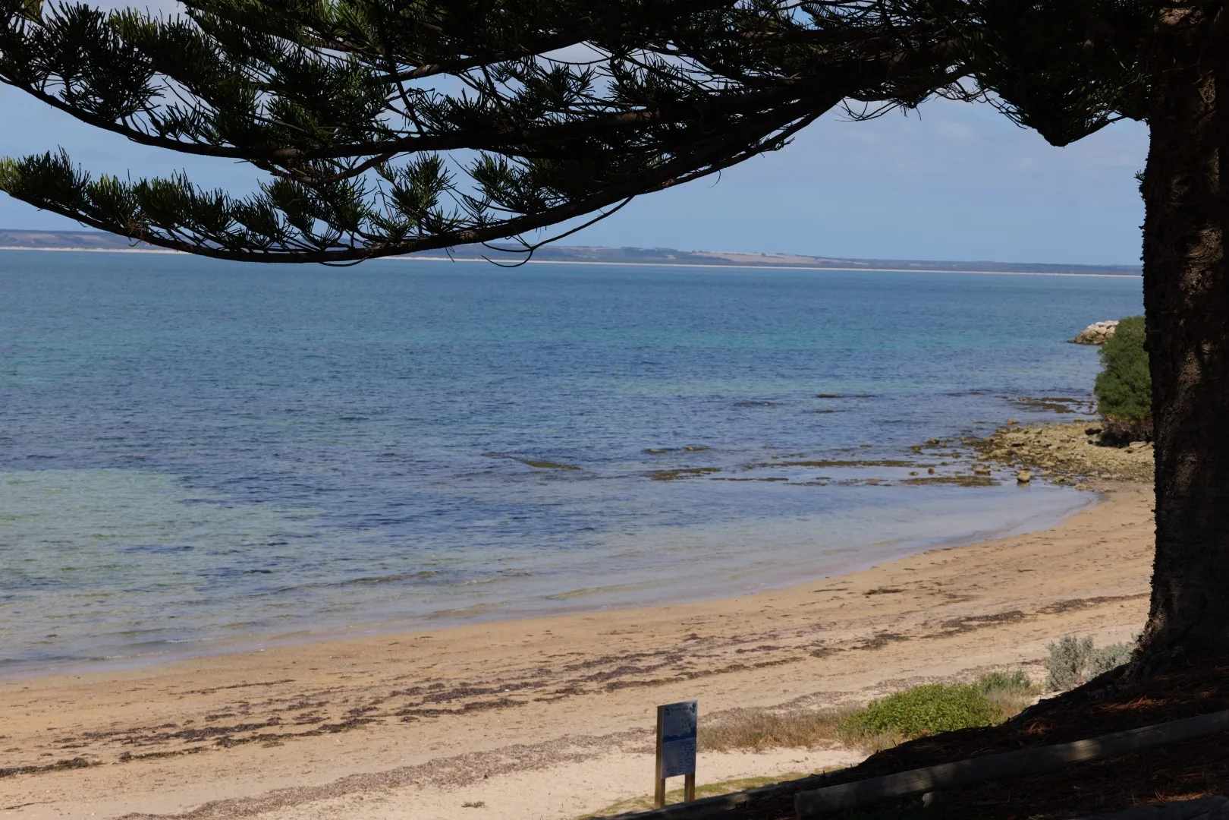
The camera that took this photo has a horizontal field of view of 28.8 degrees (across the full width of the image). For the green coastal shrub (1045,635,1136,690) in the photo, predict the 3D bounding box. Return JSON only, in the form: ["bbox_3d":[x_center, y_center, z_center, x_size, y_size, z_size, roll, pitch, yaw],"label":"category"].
[{"bbox_3d":[8.361,4.398,42.178,1.600,0.850,1.200,1,4,0],"label":"green coastal shrub"}]

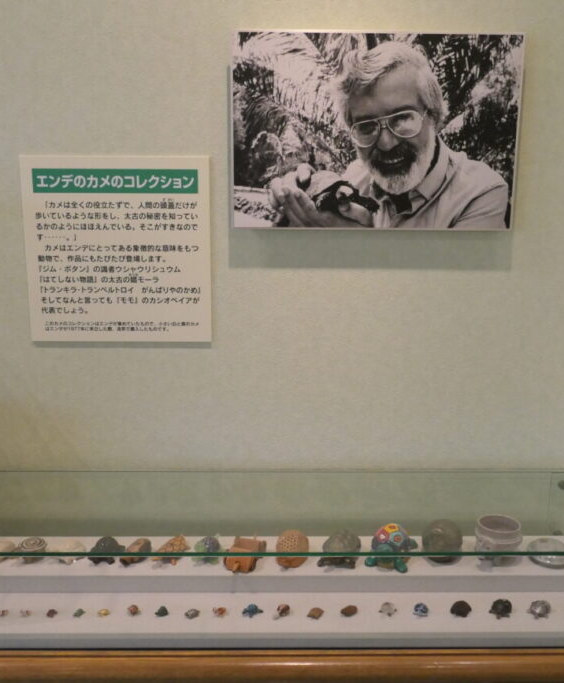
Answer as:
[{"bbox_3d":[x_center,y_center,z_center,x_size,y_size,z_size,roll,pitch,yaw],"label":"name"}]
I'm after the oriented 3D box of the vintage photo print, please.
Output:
[{"bbox_3d":[0.156,-0.349,1.200,0.477,0.318,0.027,0,12,-1],"label":"vintage photo print"}]

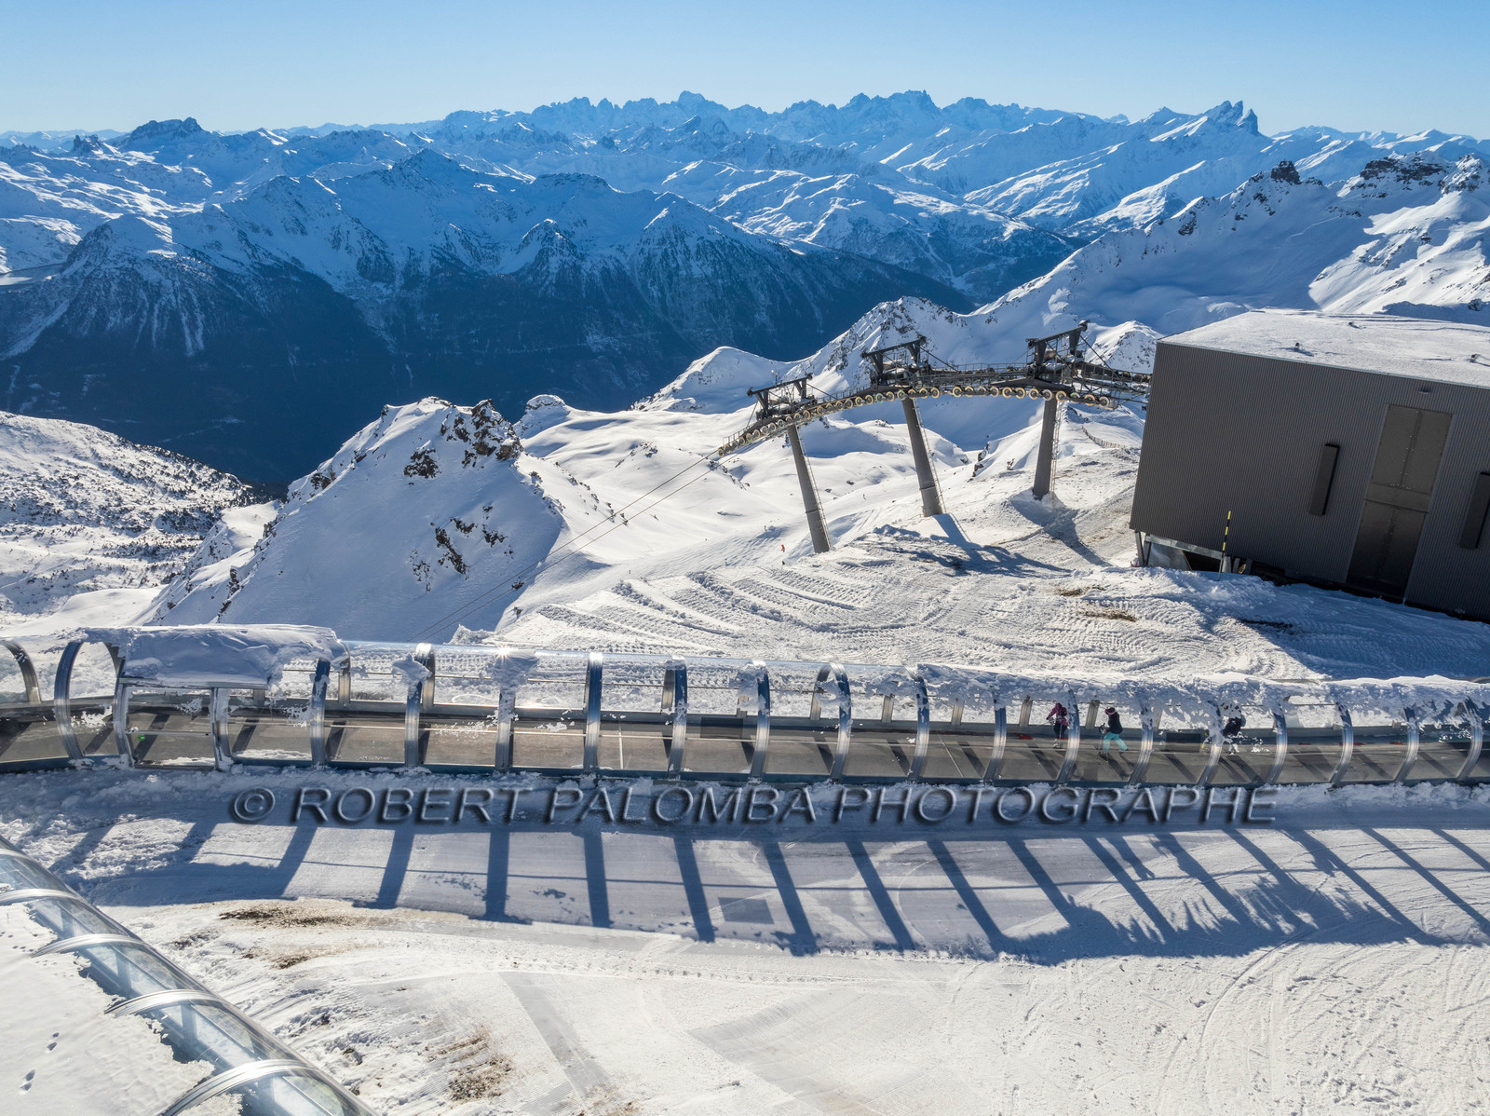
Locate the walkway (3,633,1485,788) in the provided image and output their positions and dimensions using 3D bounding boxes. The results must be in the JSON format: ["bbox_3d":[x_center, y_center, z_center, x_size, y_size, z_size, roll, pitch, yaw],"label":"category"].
[{"bbox_3d":[3.120,4.207,28.922,42.160,3.194,3.251,3,22,-11],"label":"walkway"}]

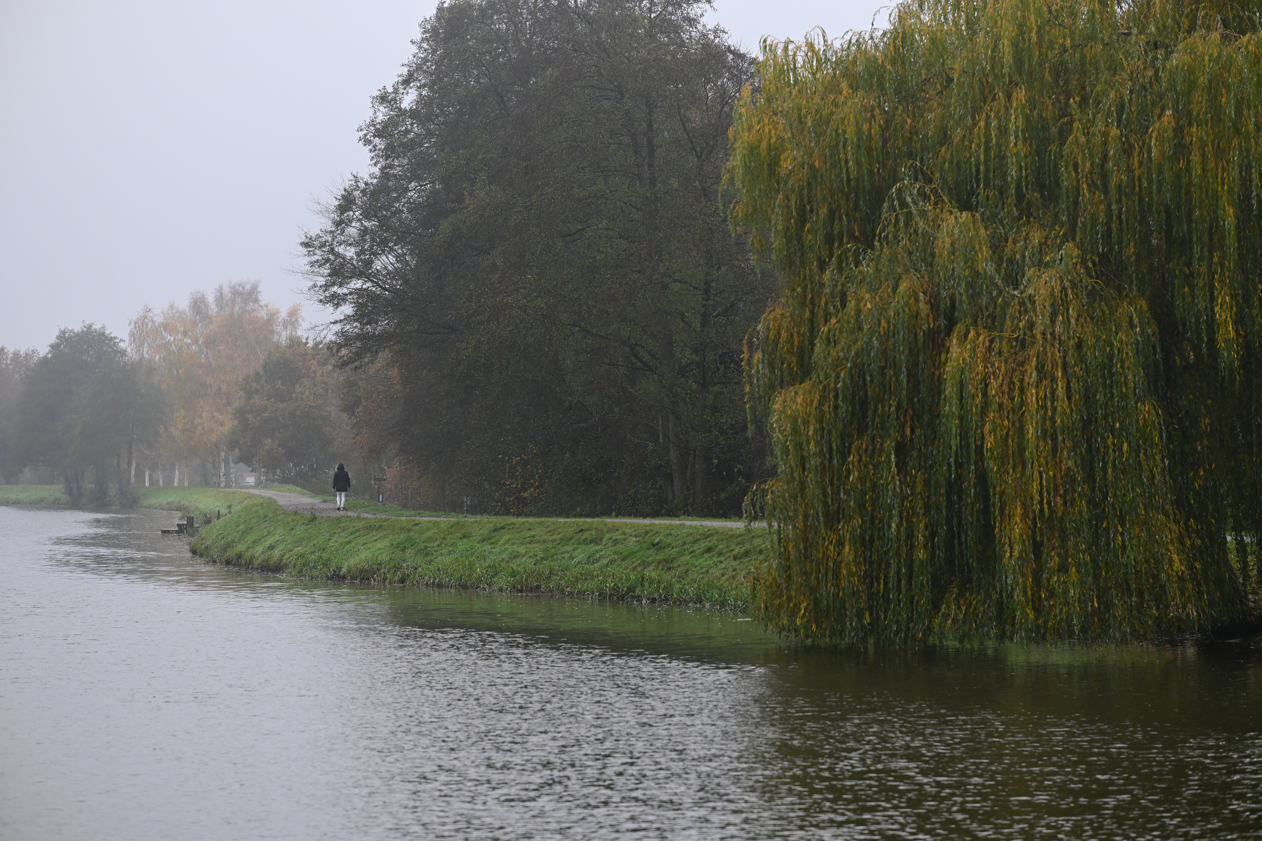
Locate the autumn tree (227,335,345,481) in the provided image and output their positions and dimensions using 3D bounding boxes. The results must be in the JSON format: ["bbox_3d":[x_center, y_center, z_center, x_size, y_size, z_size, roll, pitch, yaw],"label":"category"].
[{"bbox_3d":[-25.000,-0.500,285.000,8.400,10.900,8.200,0,-1,0],"label":"autumn tree"}]

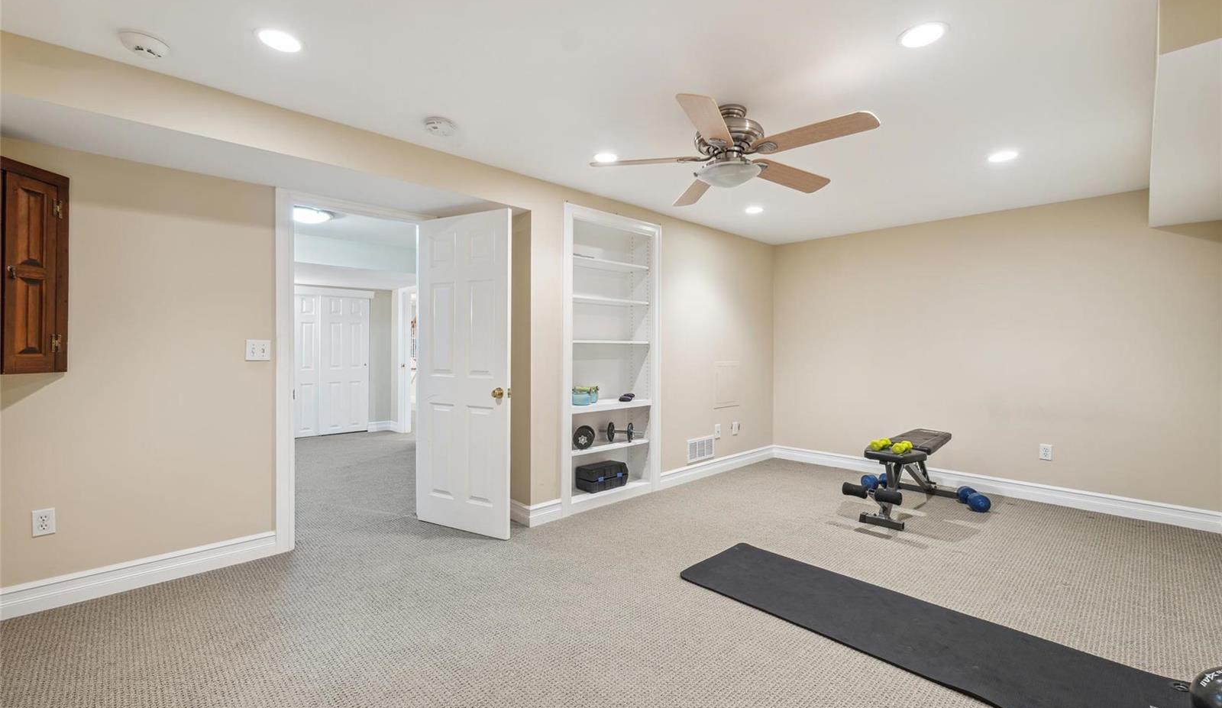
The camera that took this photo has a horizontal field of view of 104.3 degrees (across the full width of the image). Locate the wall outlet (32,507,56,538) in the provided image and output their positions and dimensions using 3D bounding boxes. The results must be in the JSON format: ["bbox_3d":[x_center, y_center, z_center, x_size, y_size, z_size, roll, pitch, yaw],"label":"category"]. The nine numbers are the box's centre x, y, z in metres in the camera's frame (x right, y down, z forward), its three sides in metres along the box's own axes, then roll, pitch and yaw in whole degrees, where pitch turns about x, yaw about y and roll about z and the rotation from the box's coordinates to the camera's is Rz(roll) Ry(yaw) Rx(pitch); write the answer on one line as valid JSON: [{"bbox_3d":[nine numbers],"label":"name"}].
[{"bbox_3d":[-2.579,0.767,2.160,0.070,0.115,0.008,-1,1,-41],"label":"wall outlet"}]

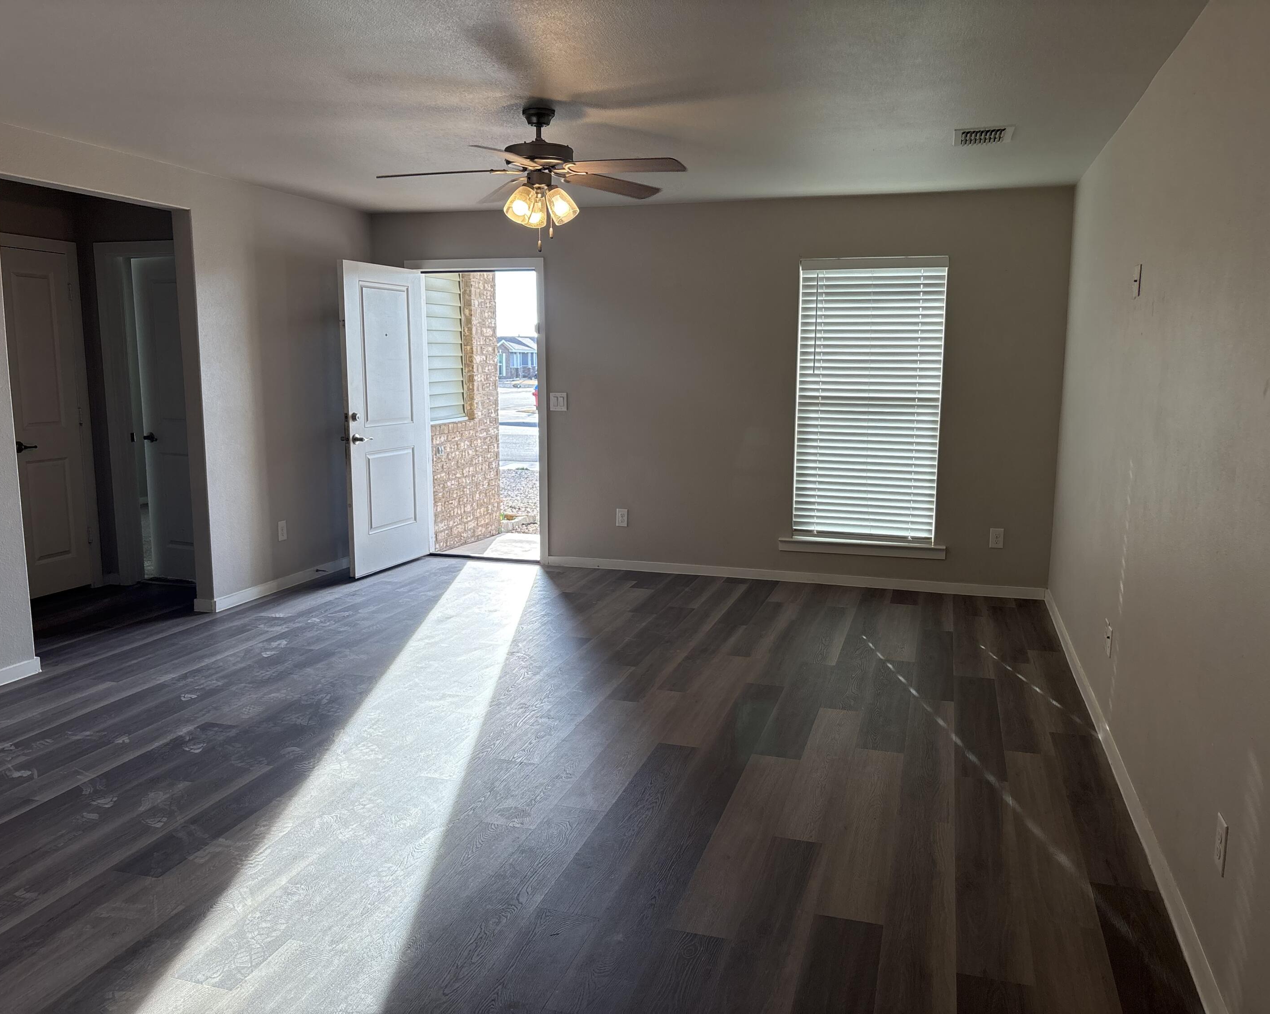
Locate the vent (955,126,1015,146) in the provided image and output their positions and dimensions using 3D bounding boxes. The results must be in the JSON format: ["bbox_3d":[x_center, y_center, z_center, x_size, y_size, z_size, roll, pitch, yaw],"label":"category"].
[{"bbox_3d":[1.560,-1.652,4.545,0.250,0.020,0.360,3,9,17],"label":"vent"}]

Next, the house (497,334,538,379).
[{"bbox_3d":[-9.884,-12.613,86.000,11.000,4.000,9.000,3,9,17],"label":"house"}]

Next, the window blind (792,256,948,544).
[{"bbox_3d":[1.470,-0.656,6.409,0.890,1.790,0.065,3,9,17],"label":"window blind"}]

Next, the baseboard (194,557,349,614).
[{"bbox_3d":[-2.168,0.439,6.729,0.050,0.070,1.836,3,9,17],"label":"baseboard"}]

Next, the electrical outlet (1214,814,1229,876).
[{"bbox_3d":[1.318,0.761,2.282,0.012,0.122,0.076,3,9,17],"label":"electrical outlet"}]

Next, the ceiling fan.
[{"bbox_3d":[-0.376,-1.321,4.069,1.300,0.550,1.300,3,9,17],"label":"ceiling fan"}]

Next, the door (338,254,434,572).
[{"bbox_3d":[-1.690,-0.598,6.924,0.050,2.030,0.914,3,9,19],"label":"door"}]

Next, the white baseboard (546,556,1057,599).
[{"bbox_3d":[0.955,0.460,6.721,3.312,0.068,0.025,3,9,17],"label":"white baseboard"}]

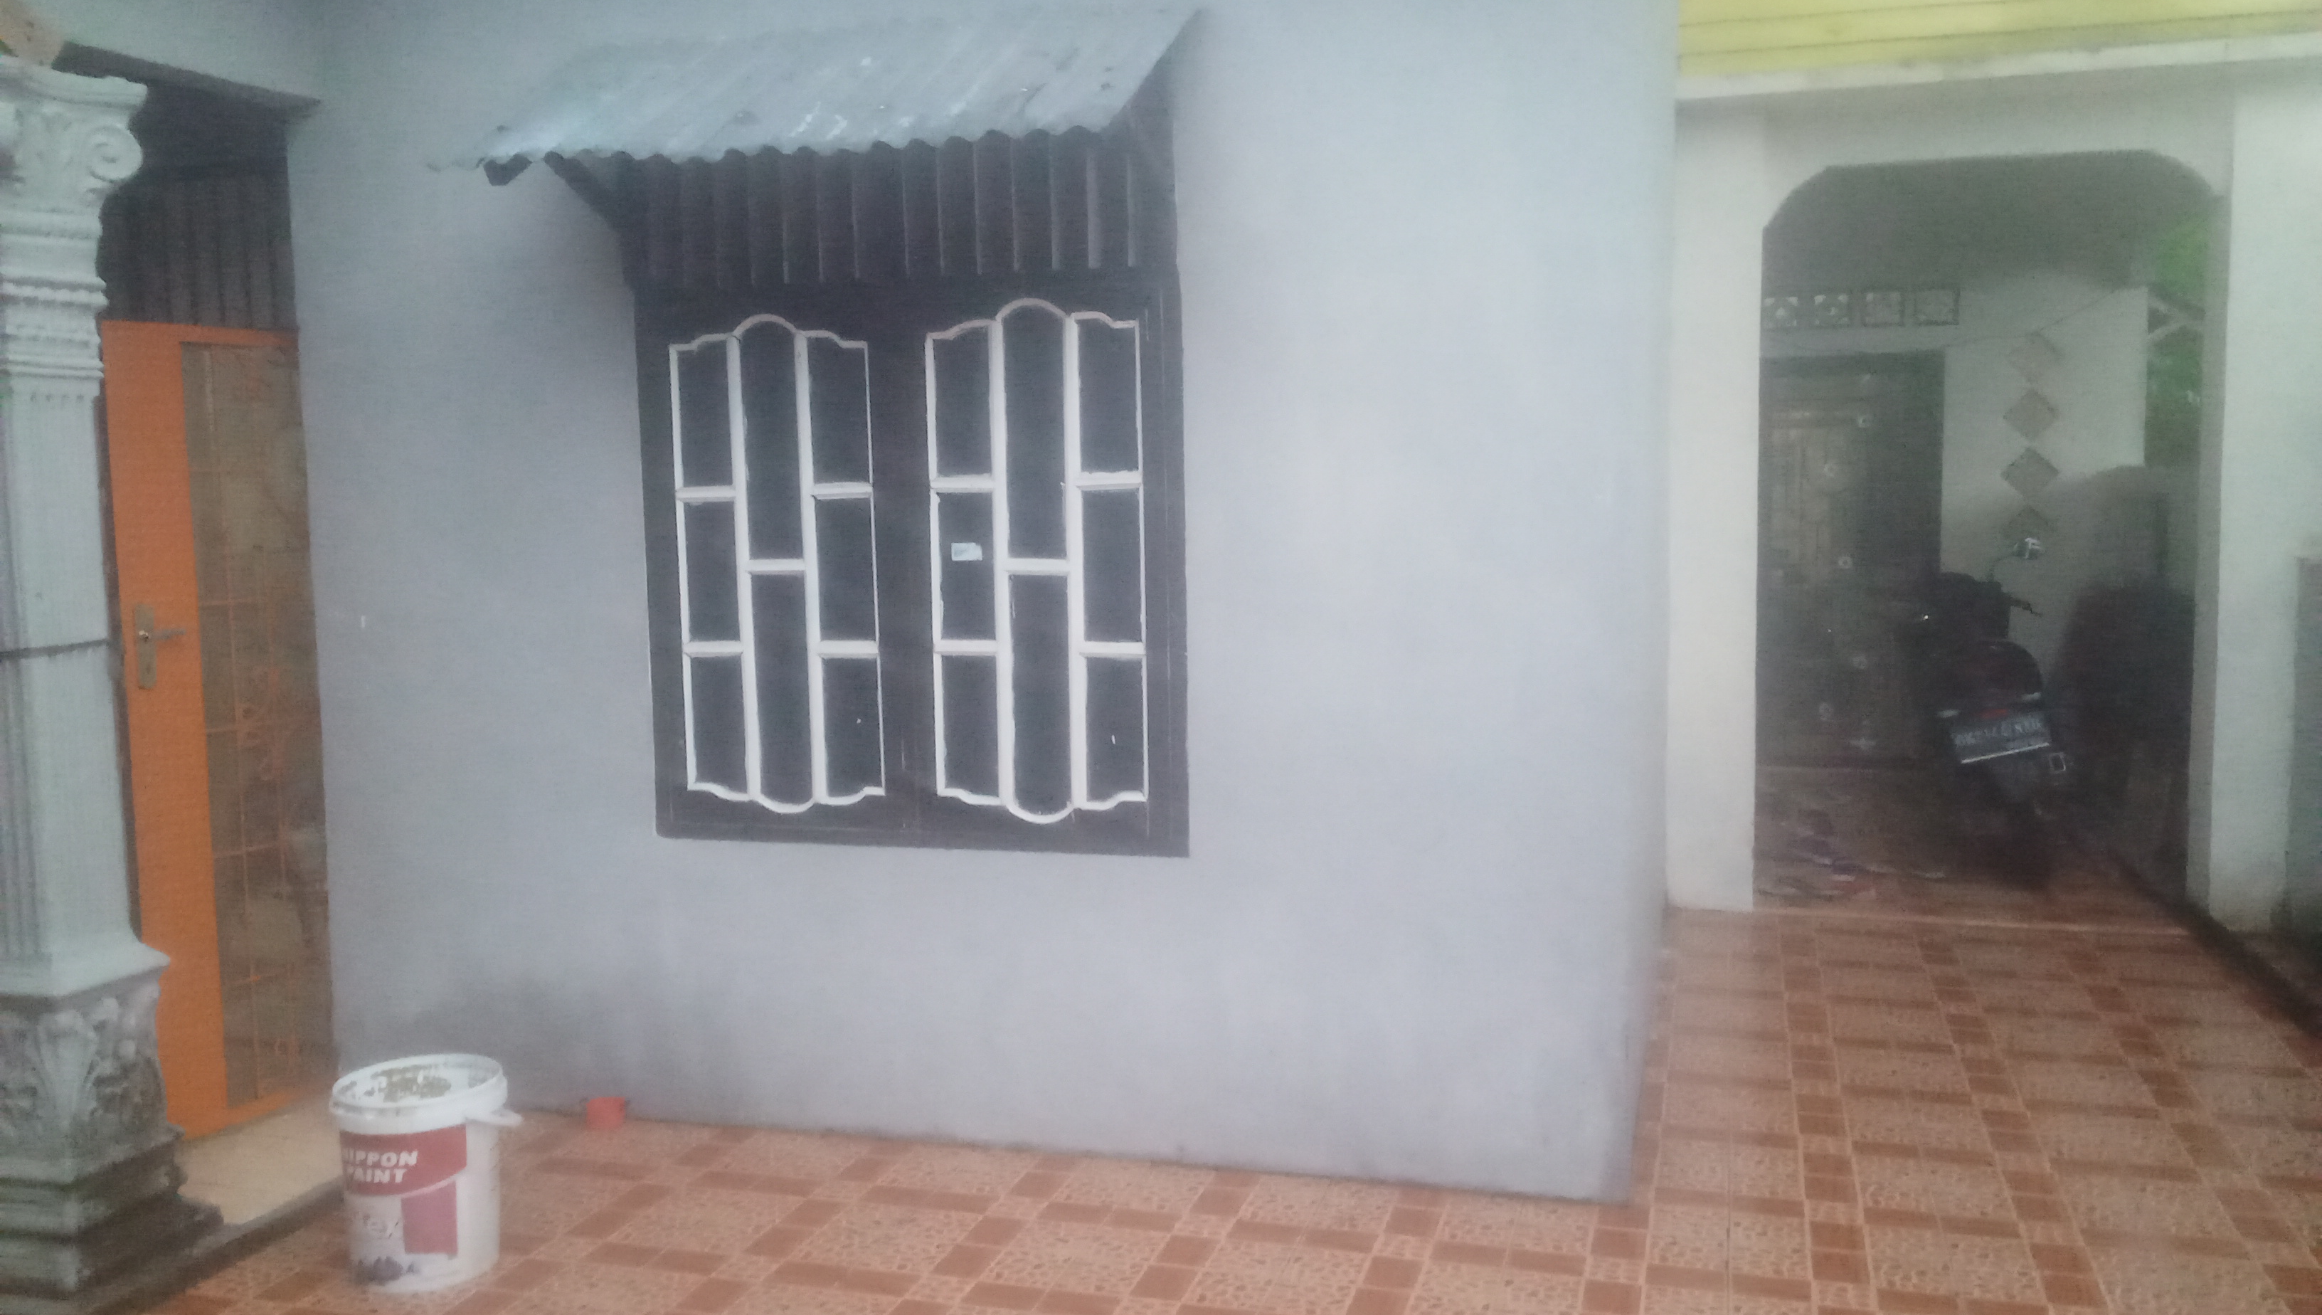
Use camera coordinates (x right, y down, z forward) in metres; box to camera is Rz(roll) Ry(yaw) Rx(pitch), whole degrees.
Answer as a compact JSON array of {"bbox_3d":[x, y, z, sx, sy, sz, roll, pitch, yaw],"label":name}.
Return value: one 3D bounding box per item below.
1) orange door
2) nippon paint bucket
[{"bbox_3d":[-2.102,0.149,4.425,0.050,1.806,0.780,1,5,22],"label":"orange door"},{"bbox_3d":[-1.419,0.989,3.618,0.315,0.367,0.315,-1,5,0],"label":"nippon paint bucket"}]

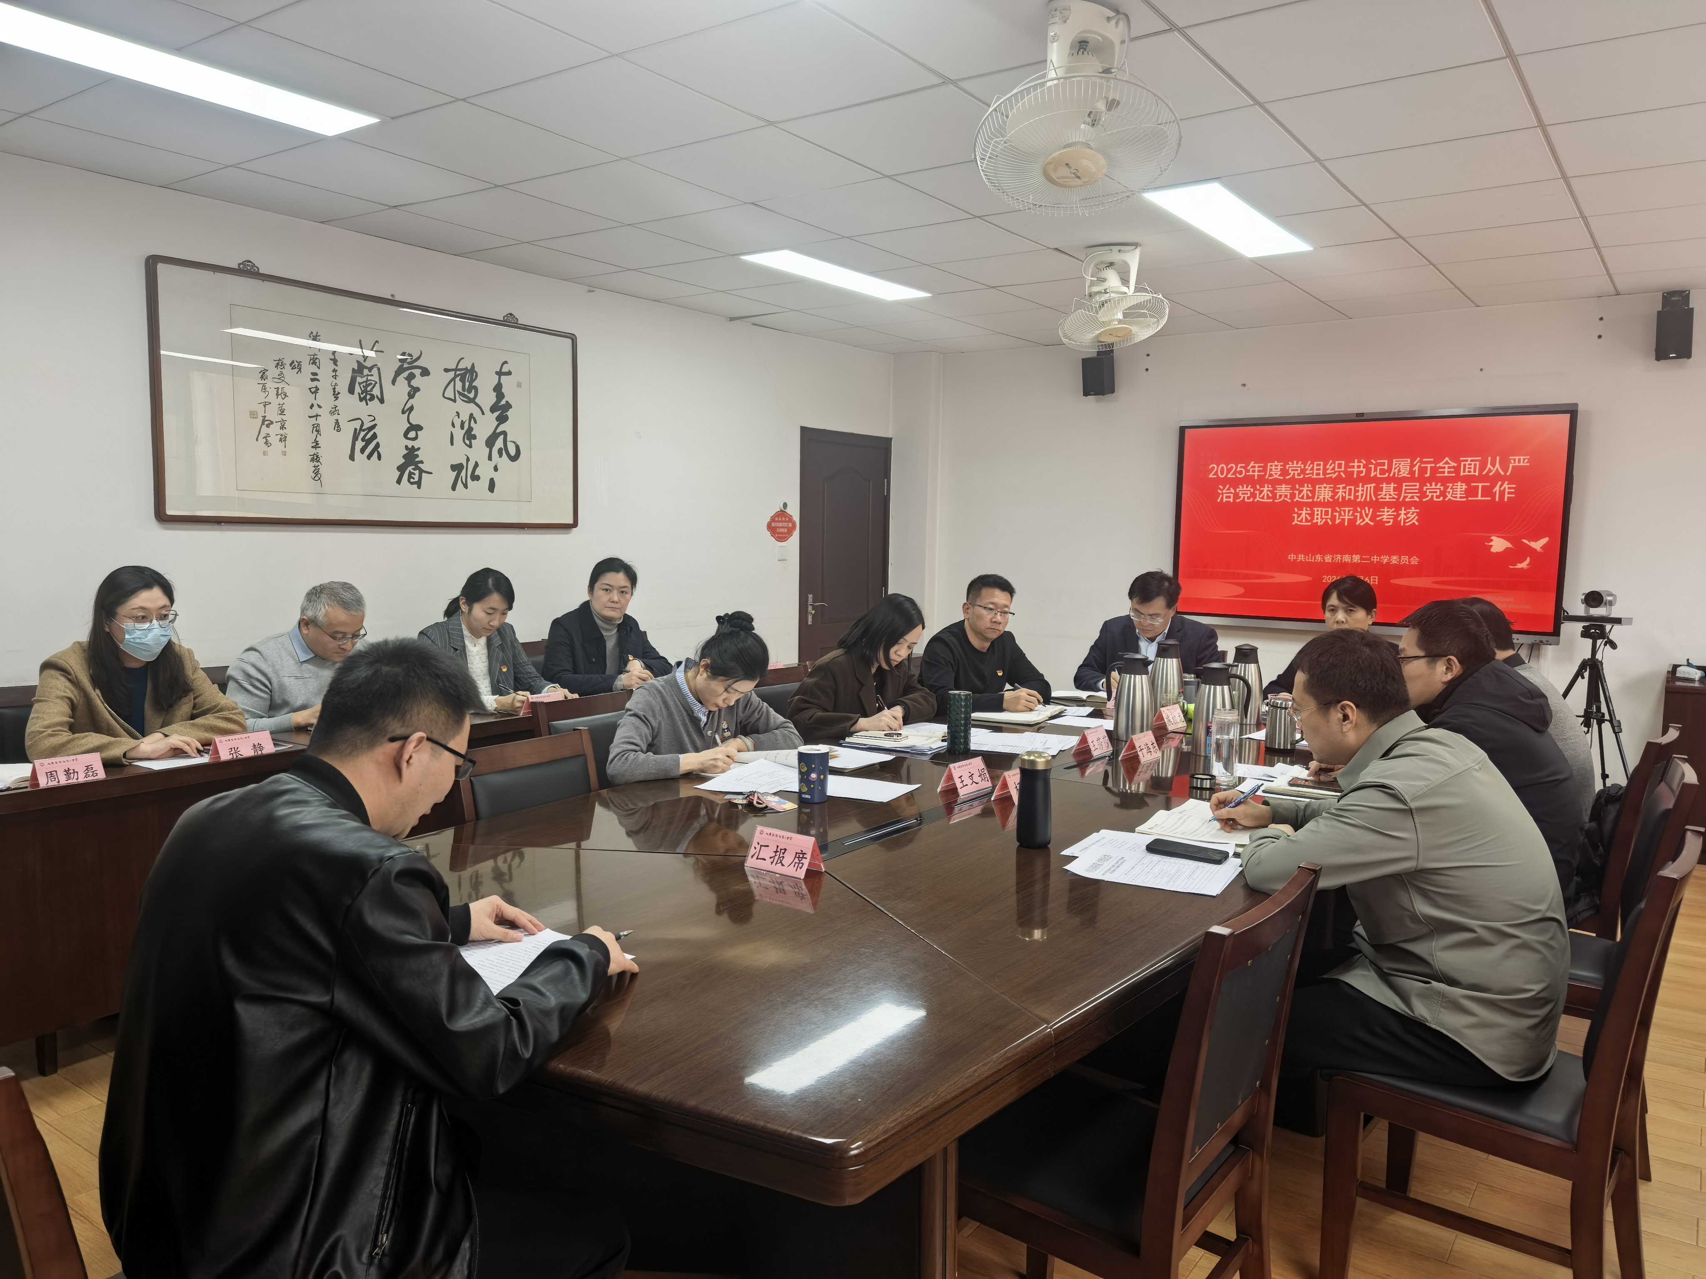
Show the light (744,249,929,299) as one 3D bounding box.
[{"bbox_3d":[-0.040,-1.697,5.457,0.280,0.050,1.180,5,7,36],"label":"light"}]

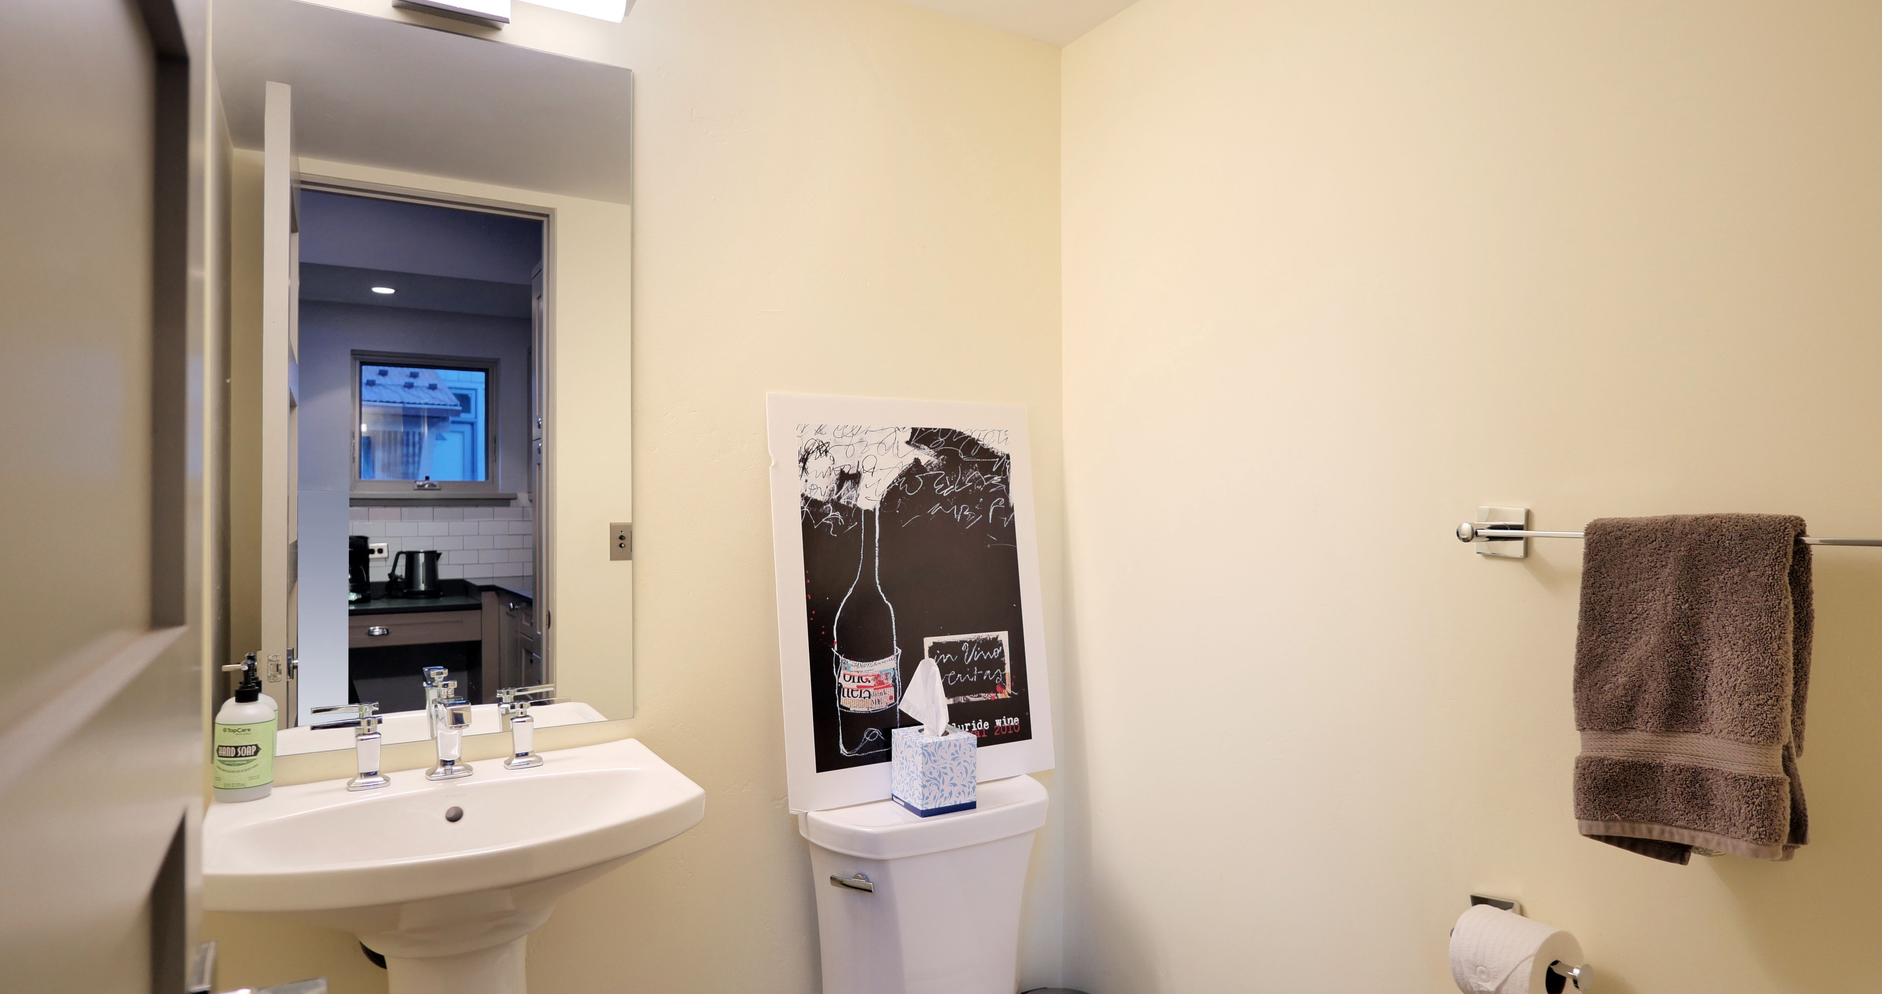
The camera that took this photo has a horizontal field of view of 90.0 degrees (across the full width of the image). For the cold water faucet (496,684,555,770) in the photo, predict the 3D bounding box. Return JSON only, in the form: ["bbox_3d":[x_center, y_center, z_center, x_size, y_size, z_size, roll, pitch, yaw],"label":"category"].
[{"bbox_3d":[-0.597,0.348,1.403,0.090,0.090,0.050,0,0,-29],"label":"cold water faucet"}]

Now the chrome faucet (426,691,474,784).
[{"bbox_3d":[-0.688,0.333,1.319,0.058,0.122,0.110,0,0,-29],"label":"chrome faucet"}]

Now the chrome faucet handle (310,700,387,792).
[{"bbox_3d":[-0.844,0.368,1.350,0.098,0.097,0.056,0,0,-30],"label":"chrome faucet handle"}]

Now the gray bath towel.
[{"bbox_3d":[0.770,0.189,0.977,0.070,0.340,0.189,0,0,-32],"label":"gray bath towel"}]

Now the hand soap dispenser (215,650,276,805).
[{"bbox_3d":[-0.918,0.301,1.241,0.067,0.184,0.067,0,0,-29],"label":"hand soap dispenser"}]

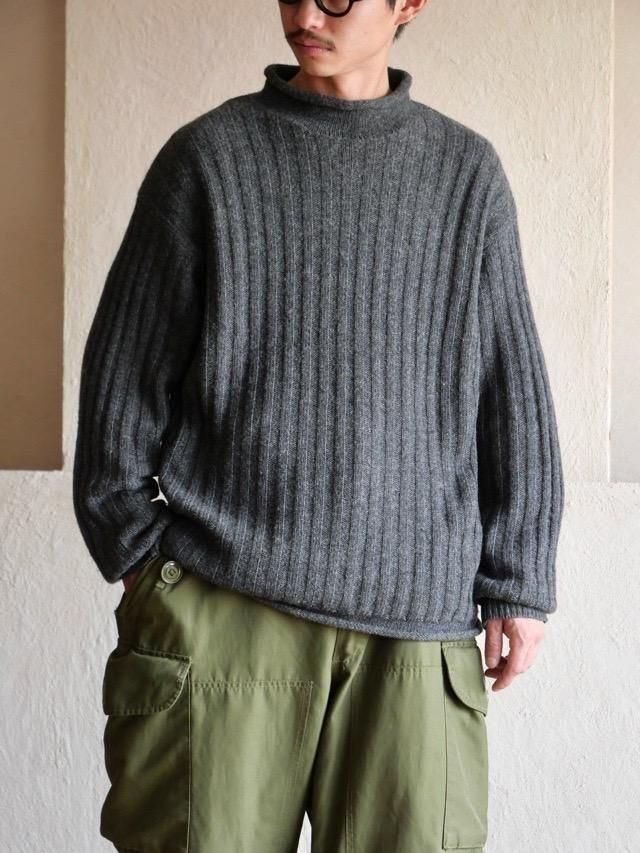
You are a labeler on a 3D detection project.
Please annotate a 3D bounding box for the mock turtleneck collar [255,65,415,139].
[{"bbox_3d":[0.018,-0.402,2.790,0.193,0.092,0.170,0,9,-5],"label":"mock turtleneck collar"}]

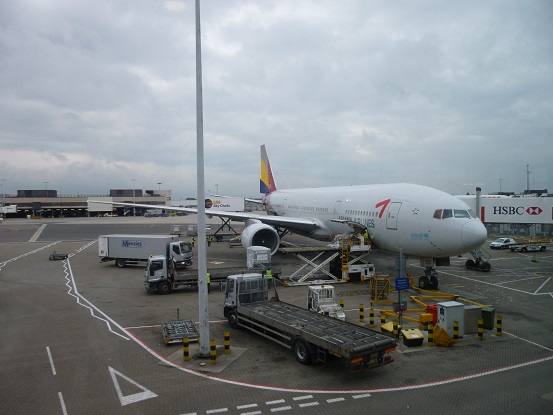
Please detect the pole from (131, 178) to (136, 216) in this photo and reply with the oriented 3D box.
[{"bbox_3d":[-59.767,-4.072,166.568,2.100,15.500,1.300,-1,2,0],"label":"pole"}]

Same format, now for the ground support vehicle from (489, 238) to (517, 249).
[{"bbox_3d":[30.940,4.817,54.669,4.200,1.480,1.700,-2,2,-36],"label":"ground support vehicle"}]

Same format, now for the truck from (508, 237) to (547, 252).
[{"bbox_3d":[32.413,4.827,51.421,6.100,1.600,1.900,-1,2,-15],"label":"truck"}]

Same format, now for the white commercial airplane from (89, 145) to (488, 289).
[{"bbox_3d":[4.991,-3.387,56.503,60.900,18.500,63.700,-1,2,-15],"label":"white commercial airplane"}]

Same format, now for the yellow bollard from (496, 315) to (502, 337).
[{"bbox_3d":[11.796,6.235,21.130,0.270,1.060,0.270,-1,2,0],"label":"yellow bollard"}]

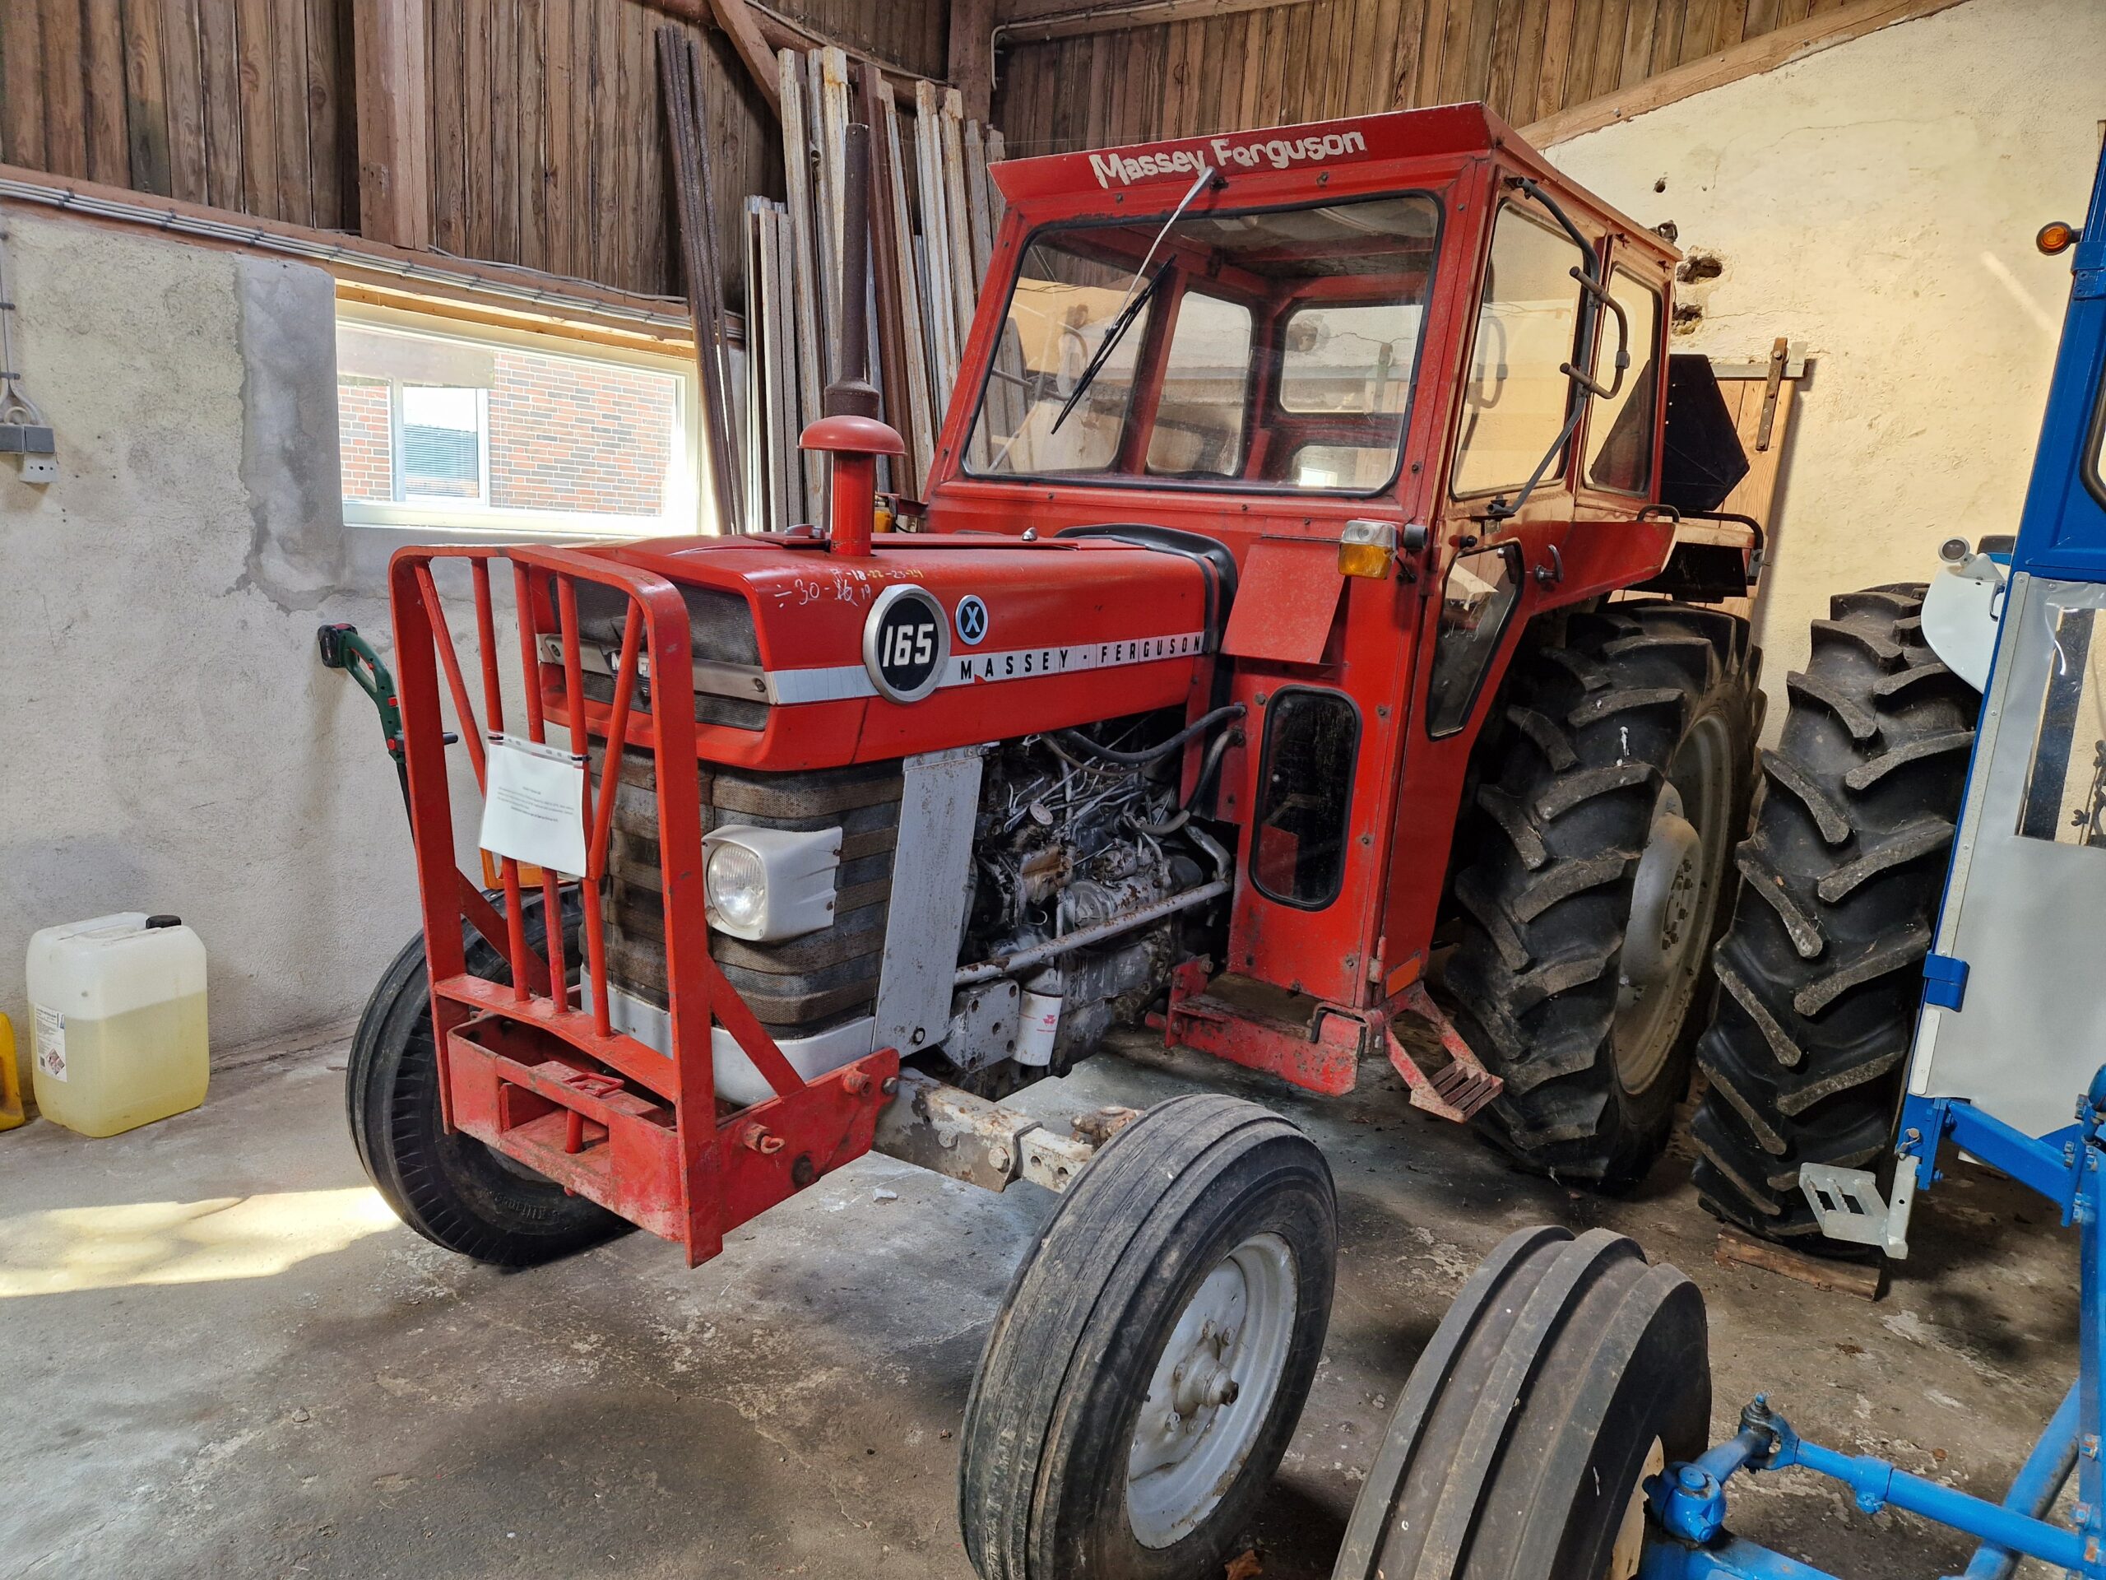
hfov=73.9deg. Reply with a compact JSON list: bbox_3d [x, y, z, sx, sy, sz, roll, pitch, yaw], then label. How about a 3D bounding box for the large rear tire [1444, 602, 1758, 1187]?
[{"bbox_3d":[1.451,0.259,3.607,0.350,1.480,1.480,12,14,37],"label":"large rear tire"}]

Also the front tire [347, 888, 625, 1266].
[{"bbox_3d":[-1.026,0.567,2.881,0.210,0.780,0.780,13,14,38],"label":"front tire"}]

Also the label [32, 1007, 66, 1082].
[{"bbox_3d":[-2.341,0.592,3.270,0.120,0.170,0.004,9,12,26],"label":"label"}]

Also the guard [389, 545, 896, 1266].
[{"bbox_3d":[-0.585,0.100,2.081,0.600,0.935,0.420,12,18,35],"label":"guard"}]

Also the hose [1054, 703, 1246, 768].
[{"bbox_3d":[0.184,-0.092,2.606,0.090,0.115,0.510,12,14,38],"label":"hose"}]

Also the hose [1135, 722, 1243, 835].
[{"bbox_3d":[0.253,-0.016,2.715,0.090,0.200,0.280,12,14,38],"label":"hose"}]

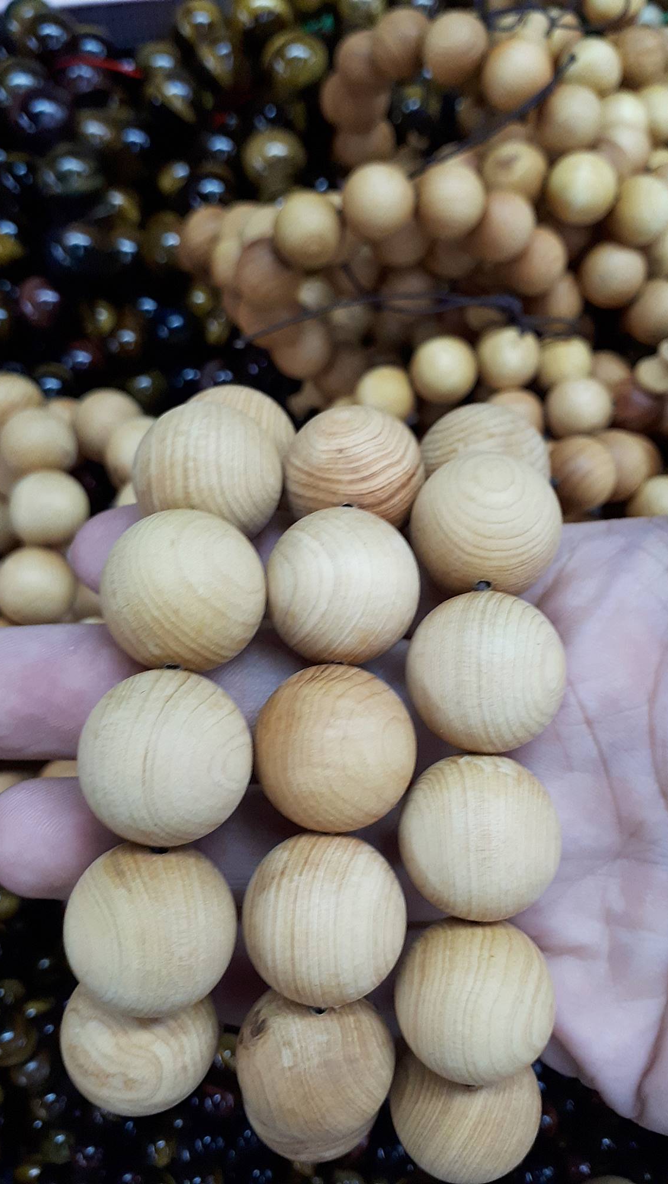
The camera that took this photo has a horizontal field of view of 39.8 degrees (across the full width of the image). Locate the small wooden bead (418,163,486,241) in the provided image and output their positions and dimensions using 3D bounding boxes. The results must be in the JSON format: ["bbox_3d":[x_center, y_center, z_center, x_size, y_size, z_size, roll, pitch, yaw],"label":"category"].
[{"bbox_3d":[0.027,-0.090,0.213,0.016,0.016,0.016,0,63,0],"label":"small wooden bead"}]

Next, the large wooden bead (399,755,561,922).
[{"bbox_3d":[0.018,0.031,0.116,0.020,0.020,0.020,0,63,0],"label":"large wooden bead"}]

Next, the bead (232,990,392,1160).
[{"bbox_3d":[-0.002,0.061,0.118,0.020,0.020,0.020,0,63,0],"label":"bead"}]

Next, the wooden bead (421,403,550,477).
[{"bbox_3d":[0.023,-0.019,0.143,0.020,0.020,0.020,0,58,0],"label":"wooden bead"}]

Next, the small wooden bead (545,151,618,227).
[{"bbox_3d":[0.061,-0.100,0.229,0.017,0.017,0.017,0,57,0],"label":"small wooden bead"}]

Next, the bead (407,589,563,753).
[{"bbox_3d":[0.019,0.010,0.116,0.020,0.020,0.020,0,58,0],"label":"bead"}]

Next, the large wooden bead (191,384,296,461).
[{"bbox_3d":[-0.016,-0.023,0.147,0.019,0.019,0.019,0,57,0],"label":"large wooden bead"}]

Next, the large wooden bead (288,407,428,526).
[{"bbox_3d":[0.003,-0.017,0.133,0.020,0.020,0.020,0,63,0],"label":"large wooden bead"}]

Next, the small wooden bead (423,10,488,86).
[{"bbox_3d":[0.030,-0.134,0.228,0.016,0.016,0.016,0,58,0],"label":"small wooden bead"}]

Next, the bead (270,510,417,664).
[{"bbox_3d":[0.001,-0.001,0.120,0.020,0.020,0.020,0,63,0],"label":"bead"}]

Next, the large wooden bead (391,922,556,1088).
[{"bbox_3d":[0.018,0.053,0.120,0.020,0.020,0.020,0,63,0],"label":"large wooden bead"}]

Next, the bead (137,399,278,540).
[{"bbox_3d":[-0.017,-0.015,0.124,0.020,0.020,0.020,0,58,0],"label":"bead"}]

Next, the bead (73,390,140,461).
[{"bbox_3d":[-0.056,-0.042,0.232,0.017,0.017,0.017,0,57,0],"label":"bead"}]

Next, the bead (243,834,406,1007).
[{"bbox_3d":[-0.001,0.040,0.112,0.020,0.020,0.020,0,58,0],"label":"bead"}]

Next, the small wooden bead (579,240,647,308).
[{"bbox_3d":[0.069,-0.079,0.229,0.016,0.016,0.016,0,58,0],"label":"small wooden bead"}]

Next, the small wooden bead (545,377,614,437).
[{"bbox_3d":[0.063,-0.047,0.236,0.016,0.016,0.016,0,63,0],"label":"small wooden bead"}]

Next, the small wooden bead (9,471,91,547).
[{"bbox_3d":[-0.059,-0.017,0.193,0.016,0.016,0.016,0,58,0],"label":"small wooden bead"}]

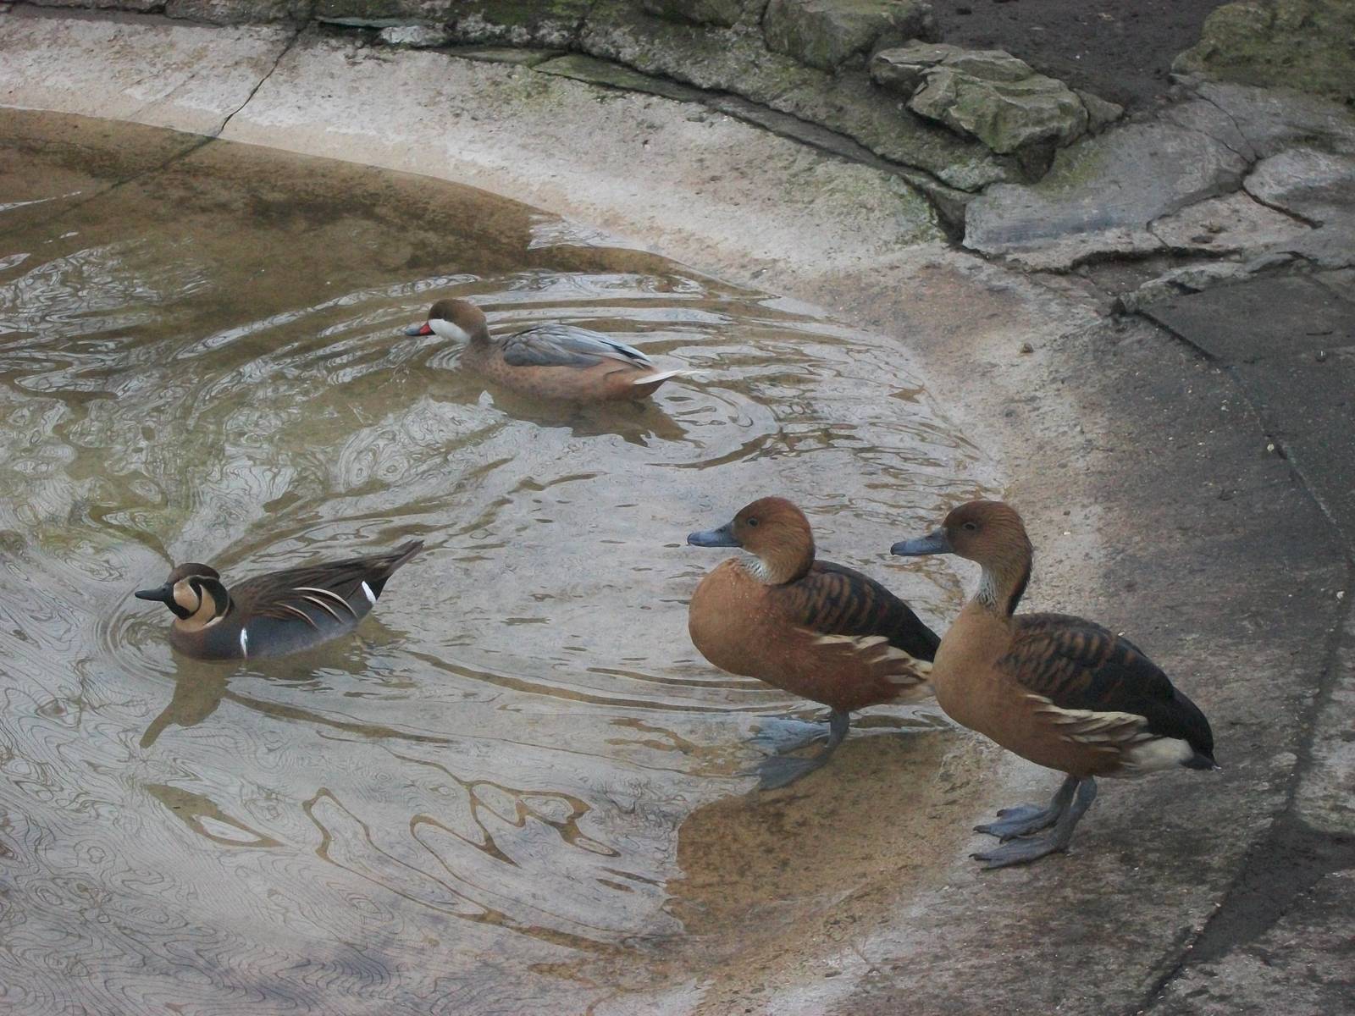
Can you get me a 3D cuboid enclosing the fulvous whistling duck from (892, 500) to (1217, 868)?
[{"bbox_3d":[0.320,0.131,3.175,0.296,0.325,0.140,-5,23,-13],"label":"fulvous whistling duck"}]

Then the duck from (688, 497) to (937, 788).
[{"bbox_3d":[0.130,0.100,3.432,0.257,0.270,0.140,-8,23,-19],"label":"duck"}]

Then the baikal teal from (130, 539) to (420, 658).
[{"bbox_3d":[-0.395,0.093,3.784,0.324,0.120,0.135,-14,26,-31],"label":"baikal teal"}]

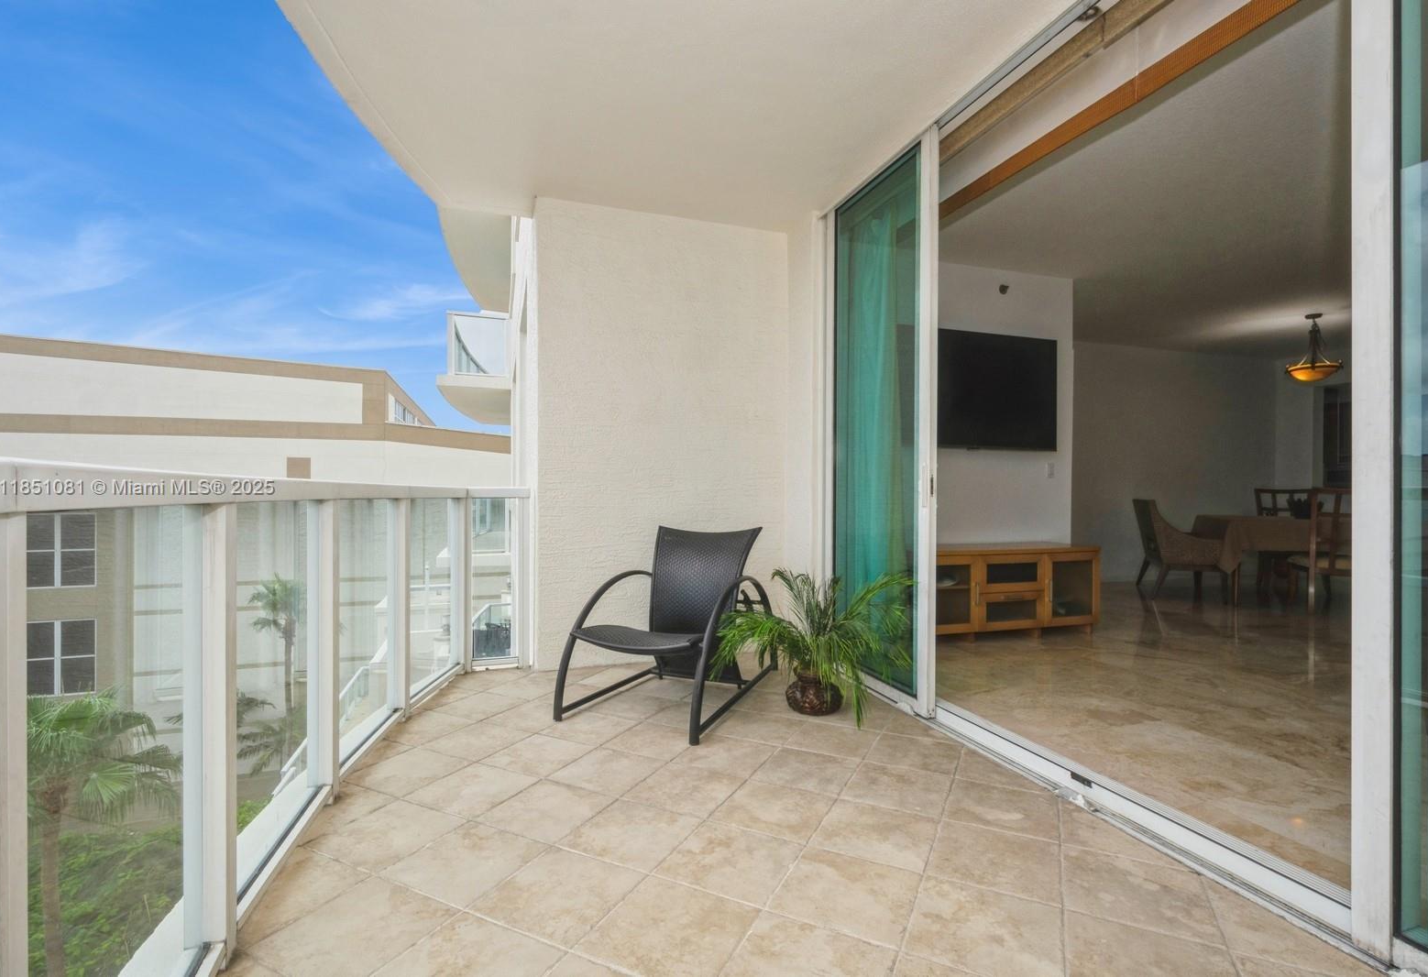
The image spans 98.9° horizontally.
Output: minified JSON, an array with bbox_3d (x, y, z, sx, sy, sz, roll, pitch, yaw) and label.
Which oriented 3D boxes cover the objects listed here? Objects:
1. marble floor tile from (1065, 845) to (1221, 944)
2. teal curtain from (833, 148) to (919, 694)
[{"bbox_3d":[1.105,1.062,1.609,0.326,0.010,0.326,0,0,24],"label":"marble floor tile"},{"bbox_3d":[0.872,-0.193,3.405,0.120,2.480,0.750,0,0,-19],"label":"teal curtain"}]

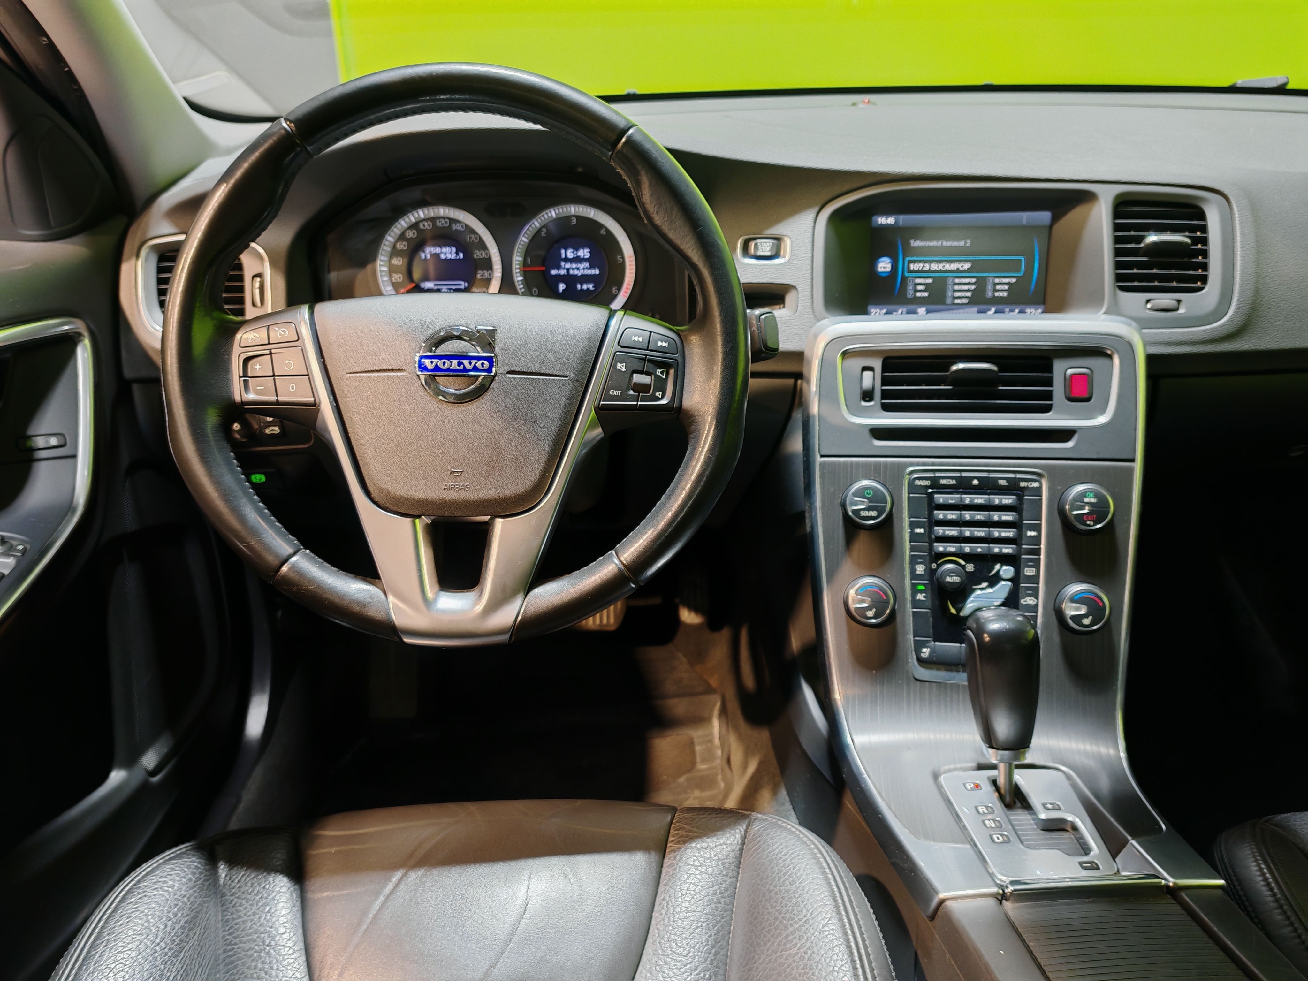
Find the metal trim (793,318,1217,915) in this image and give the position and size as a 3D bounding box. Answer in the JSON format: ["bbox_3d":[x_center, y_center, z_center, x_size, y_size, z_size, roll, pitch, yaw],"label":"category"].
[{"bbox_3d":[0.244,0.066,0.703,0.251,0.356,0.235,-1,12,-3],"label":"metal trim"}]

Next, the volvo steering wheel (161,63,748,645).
[{"bbox_3d":[-0.125,-0.088,0.673,0.378,0.378,0.090,1,-2,-3],"label":"volvo steering wheel"}]

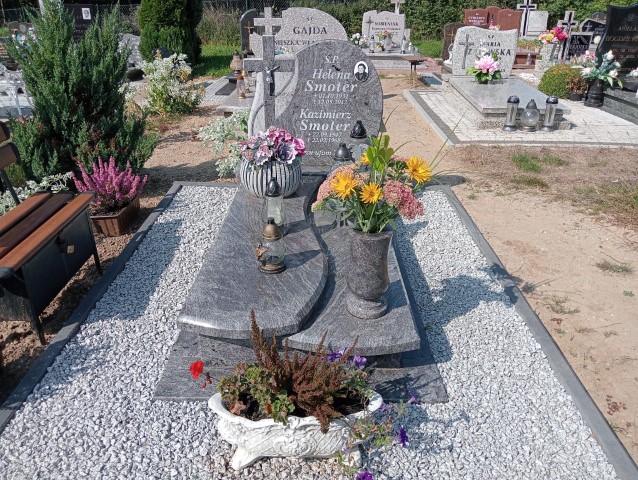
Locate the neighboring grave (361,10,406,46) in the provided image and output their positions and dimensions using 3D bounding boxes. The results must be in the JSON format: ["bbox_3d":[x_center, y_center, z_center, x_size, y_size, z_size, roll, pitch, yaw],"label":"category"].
[{"bbox_3d":[1.331,-4.317,10.664,0.877,0.746,0.141,0,25,0],"label":"neighboring grave"}]

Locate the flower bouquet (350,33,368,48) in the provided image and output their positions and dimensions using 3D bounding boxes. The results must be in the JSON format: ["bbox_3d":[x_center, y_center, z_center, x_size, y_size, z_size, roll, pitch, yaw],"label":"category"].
[{"bbox_3d":[0.800,-3.880,10.200,0.343,0.312,0.302,0,25,0],"label":"flower bouquet"}]

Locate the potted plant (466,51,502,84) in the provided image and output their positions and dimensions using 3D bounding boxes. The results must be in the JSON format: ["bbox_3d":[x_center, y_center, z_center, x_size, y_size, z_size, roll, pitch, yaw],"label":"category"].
[{"bbox_3d":[2.350,-2.440,7.333,0.420,0.405,0.400,0,25,0],"label":"potted plant"}]

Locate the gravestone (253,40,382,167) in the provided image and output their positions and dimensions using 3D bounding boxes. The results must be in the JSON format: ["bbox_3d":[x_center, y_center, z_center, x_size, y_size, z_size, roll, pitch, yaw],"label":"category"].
[{"bbox_3d":[-0.016,-0.854,3.314,0.857,0.827,0.151,0,25,0],"label":"gravestone"}]

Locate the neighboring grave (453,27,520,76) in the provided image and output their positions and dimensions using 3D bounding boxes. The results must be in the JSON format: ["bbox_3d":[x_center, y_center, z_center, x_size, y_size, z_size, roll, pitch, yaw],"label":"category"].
[{"bbox_3d":[2.489,-2.820,7.750,0.900,0.708,0.110,2,25,3],"label":"neighboring grave"}]

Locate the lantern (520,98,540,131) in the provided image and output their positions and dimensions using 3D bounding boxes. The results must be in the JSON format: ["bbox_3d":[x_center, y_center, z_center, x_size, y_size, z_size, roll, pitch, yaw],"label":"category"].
[{"bbox_3d":[2.317,-1.365,5.626,0.195,0.334,0.195,0,25,0],"label":"lantern"}]

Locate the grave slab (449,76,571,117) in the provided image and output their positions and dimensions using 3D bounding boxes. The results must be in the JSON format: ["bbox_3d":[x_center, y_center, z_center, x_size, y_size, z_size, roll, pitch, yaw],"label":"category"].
[{"bbox_3d":[2.278,-1.863,6.579,0.958,0.081,1.996,0,25,0],"label":"grave slab"}]

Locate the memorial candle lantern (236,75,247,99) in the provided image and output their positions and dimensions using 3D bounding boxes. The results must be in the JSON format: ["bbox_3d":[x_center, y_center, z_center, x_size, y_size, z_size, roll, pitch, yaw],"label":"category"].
[{"bbox_3d":[-1.008,-1.983,6.667,0.108,0.281,0.108,0,25,0],"label":"memorial candle lantern"}]

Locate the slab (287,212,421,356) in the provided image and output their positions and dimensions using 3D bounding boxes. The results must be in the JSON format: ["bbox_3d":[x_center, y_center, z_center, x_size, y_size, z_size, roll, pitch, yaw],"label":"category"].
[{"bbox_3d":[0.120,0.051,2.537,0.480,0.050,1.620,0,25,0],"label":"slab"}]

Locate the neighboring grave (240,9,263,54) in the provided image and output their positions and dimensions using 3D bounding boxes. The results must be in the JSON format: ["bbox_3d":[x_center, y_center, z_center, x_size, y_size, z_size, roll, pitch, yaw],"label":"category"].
[{"bbox_3d":[-1.250,-4.004,9.942,0.500,0.822,0.120,0,25,0],"label":"neighboring grave"}]

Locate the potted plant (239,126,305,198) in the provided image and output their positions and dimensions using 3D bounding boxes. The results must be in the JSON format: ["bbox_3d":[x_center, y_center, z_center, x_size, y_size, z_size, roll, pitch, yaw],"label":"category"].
[{"bbox_3d":[-0.265,-0.458,3.009,0.373,0.363,0.353,0,25,0],"label":"potted plant"}]

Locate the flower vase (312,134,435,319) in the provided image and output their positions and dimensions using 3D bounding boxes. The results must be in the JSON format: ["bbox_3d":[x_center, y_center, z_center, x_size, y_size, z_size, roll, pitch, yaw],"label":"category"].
[{"bbox_3d":[0.181,-0.021,1.811,0.393,0.655,0.343,0,25,0],"label":"flower vase"}]

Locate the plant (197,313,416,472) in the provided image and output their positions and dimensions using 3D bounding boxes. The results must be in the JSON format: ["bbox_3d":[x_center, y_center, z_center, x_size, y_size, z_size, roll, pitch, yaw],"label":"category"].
[{"bbox_3d":[-0.051,0.448,1.517,0.595,0.433,0.292,0,25,0],"label":"plant"}]

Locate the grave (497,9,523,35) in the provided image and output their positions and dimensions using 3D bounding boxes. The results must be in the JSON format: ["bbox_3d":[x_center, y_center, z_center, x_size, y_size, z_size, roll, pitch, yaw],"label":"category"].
[{"bbox_3d":[4.304,-4.782,11.671,0.625,0.756,0.141,0,25,0],"label":"grave"}]

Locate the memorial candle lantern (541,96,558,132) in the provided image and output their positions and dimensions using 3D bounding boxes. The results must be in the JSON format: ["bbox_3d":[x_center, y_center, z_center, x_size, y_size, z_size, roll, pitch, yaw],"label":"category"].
[{"bbox_3d":[2.535,-1.374,5.631,0.145,0.351,0.145,0,25,0],"label":"memorial candle lantern"}]

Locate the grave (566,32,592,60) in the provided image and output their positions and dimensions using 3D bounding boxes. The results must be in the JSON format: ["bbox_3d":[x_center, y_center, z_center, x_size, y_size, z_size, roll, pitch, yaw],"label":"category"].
[{"bbox_3d":[4.995,-3.638,9.867,0.464,0.554,0.121,0,25,0],"label":"grave"}]

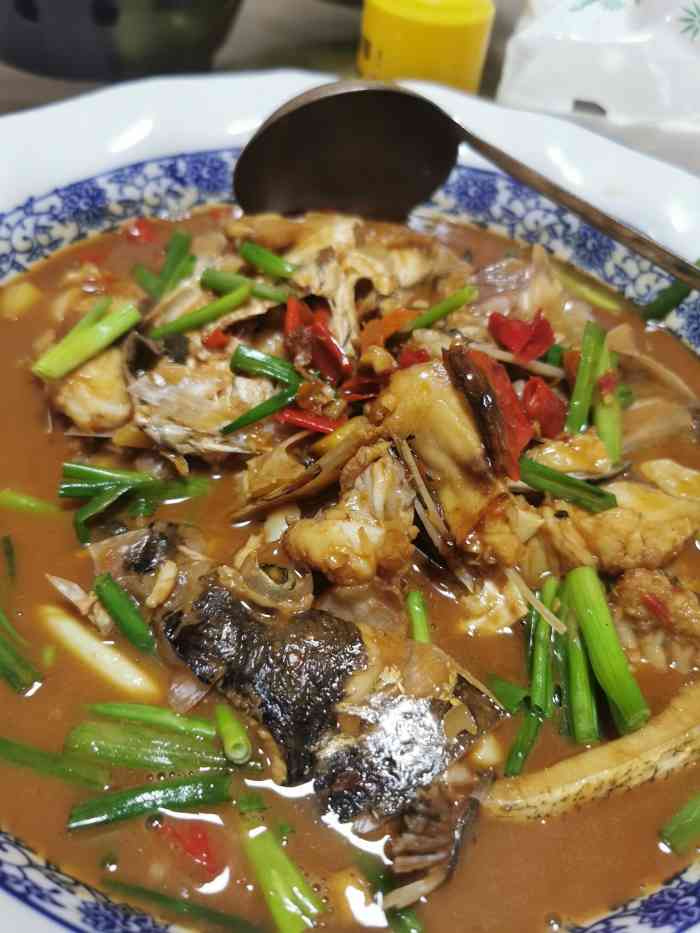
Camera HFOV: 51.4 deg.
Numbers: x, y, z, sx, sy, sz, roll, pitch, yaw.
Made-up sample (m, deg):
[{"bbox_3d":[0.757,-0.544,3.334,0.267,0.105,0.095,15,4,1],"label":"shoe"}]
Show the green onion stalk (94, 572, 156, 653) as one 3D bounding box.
[{"bbox_3d":[-0.063,0.041,0.204,0.006,0.005,0.029,-27,60,-28],"label":"green onion stalk"}]

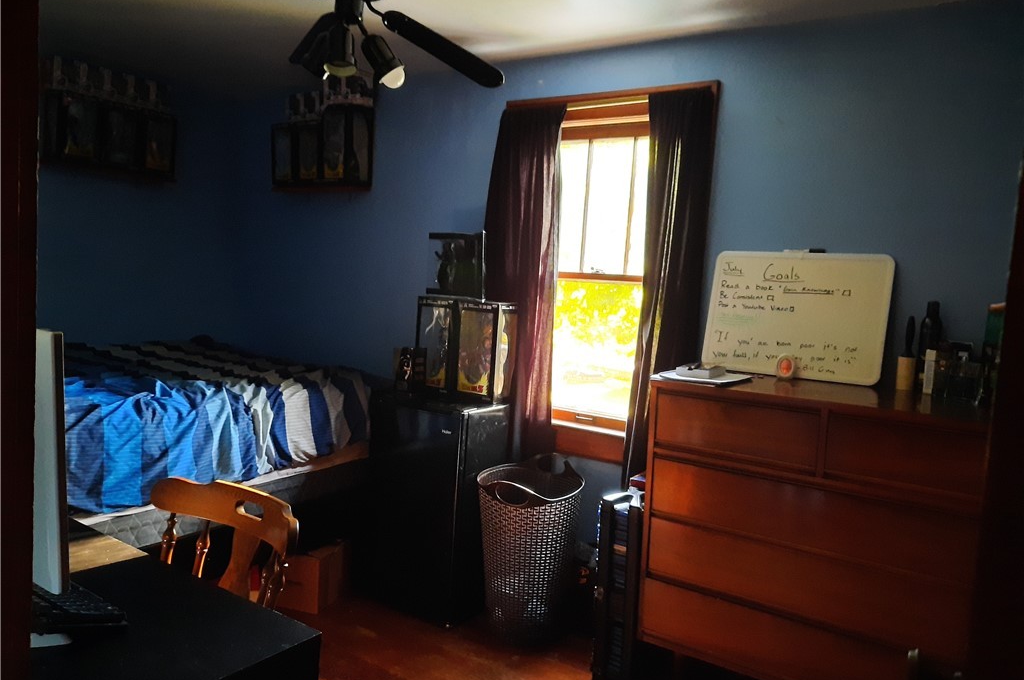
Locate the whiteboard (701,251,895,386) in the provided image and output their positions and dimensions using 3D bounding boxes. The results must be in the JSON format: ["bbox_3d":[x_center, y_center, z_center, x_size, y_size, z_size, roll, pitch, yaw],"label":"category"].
[{"bbox_3d":[0.972,-0.086,2.550,0.591,0.438,0.020,6,-8,34],"label":"whiteboard"}]

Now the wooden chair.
[{"bbox_3d":[-0.723,0.720,1.384,0.440,0.810,0.480,5,5,26],"label":"wooden chair"}]

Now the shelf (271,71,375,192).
[{"bbox_3d":[-0.974,-1.054,3.804,0.582,0.565,0.160,6,5,34],"label":"shelf"}]

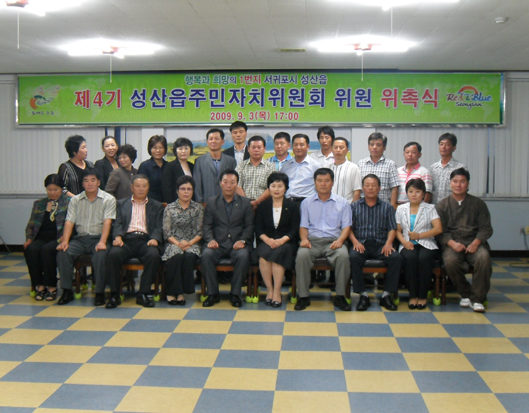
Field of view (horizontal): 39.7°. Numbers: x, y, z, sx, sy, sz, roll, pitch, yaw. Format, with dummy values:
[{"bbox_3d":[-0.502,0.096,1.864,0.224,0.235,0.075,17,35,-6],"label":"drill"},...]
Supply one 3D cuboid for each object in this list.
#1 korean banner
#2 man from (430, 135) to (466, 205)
[{"bbox_3d":[-0.119,-1.482,10.159,6.770,0.730,0.100,0,5,3],"label":"korean banner"},{"bbox_3d":[2.020,0.035,8.070,0.480,1.683,0.300,1,5,8],"label":"man"}]

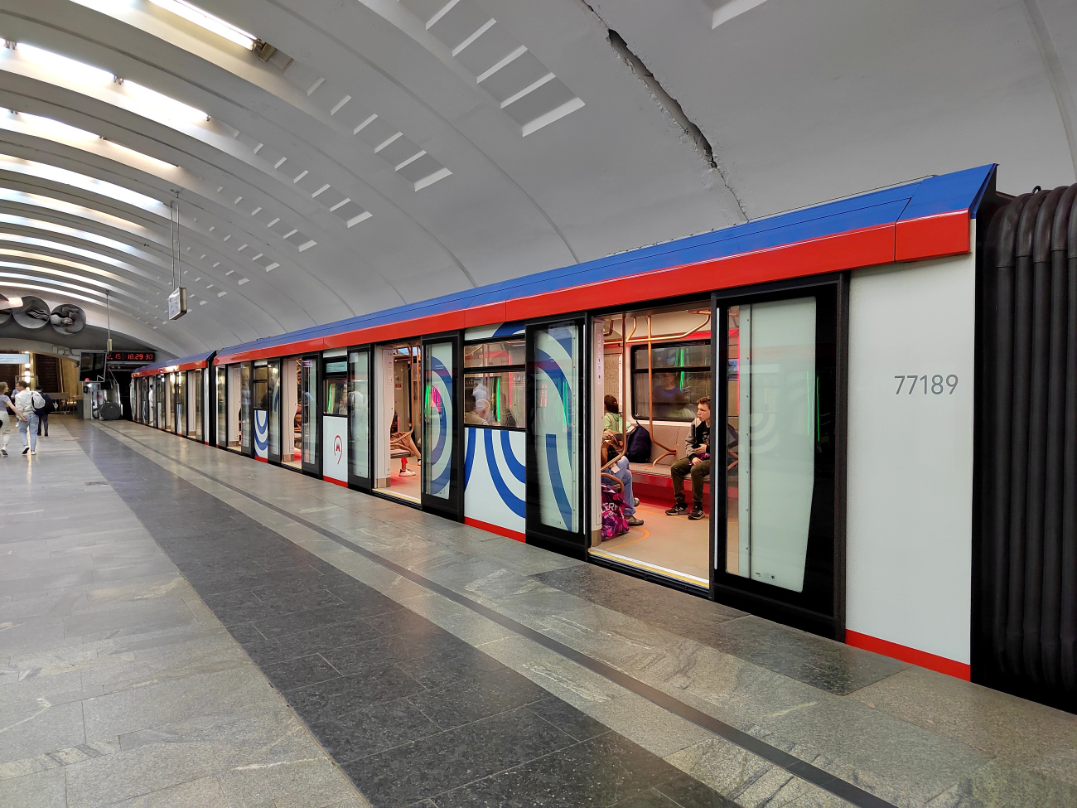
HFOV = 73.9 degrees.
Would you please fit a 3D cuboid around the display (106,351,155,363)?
[{"bbox_3d":[-21.285,-2.456,37.303,2.300,0.530,0.200,-1,1,-35],"label":"display"}]

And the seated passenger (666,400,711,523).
[{"bbox_3d":[1.786,0.571,7.912,0.740,1.310,0.580,-1,1,-35],"label":"seated passenger"}]

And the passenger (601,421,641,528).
[{"bbox_3d":[0.610,0.608,7.055,0.900,1.270,0.530,-1,1,-35],"label":"passenger"}]

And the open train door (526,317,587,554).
[{"bbox_3d":[0.170,0.255,6.383,0.080,2.030,0.910,-1,1,-35],"label":"open train door"}]

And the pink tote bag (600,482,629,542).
[{"bbox_3d":[0.614,0.970,6.726,0.250,0.540,0.460,1,1,43],"label":"pink tote bag"}]

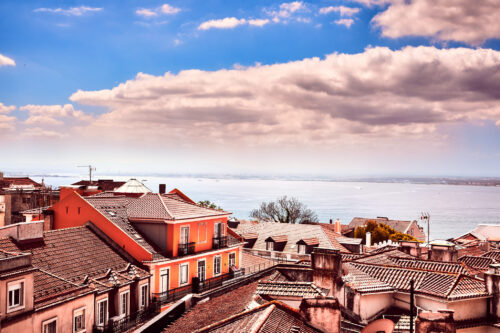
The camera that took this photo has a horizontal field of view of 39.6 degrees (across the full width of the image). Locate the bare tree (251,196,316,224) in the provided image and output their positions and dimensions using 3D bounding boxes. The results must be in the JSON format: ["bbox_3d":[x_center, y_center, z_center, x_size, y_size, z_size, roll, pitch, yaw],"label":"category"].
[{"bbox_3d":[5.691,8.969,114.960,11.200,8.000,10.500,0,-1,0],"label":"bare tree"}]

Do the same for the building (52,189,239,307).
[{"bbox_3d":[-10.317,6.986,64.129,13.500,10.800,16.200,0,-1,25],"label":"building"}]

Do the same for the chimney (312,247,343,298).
[{"bbox_3d":[3.606,4.932,32.300,1.220,2.150,0.750,0,-1,25],"label":"chimney"}]

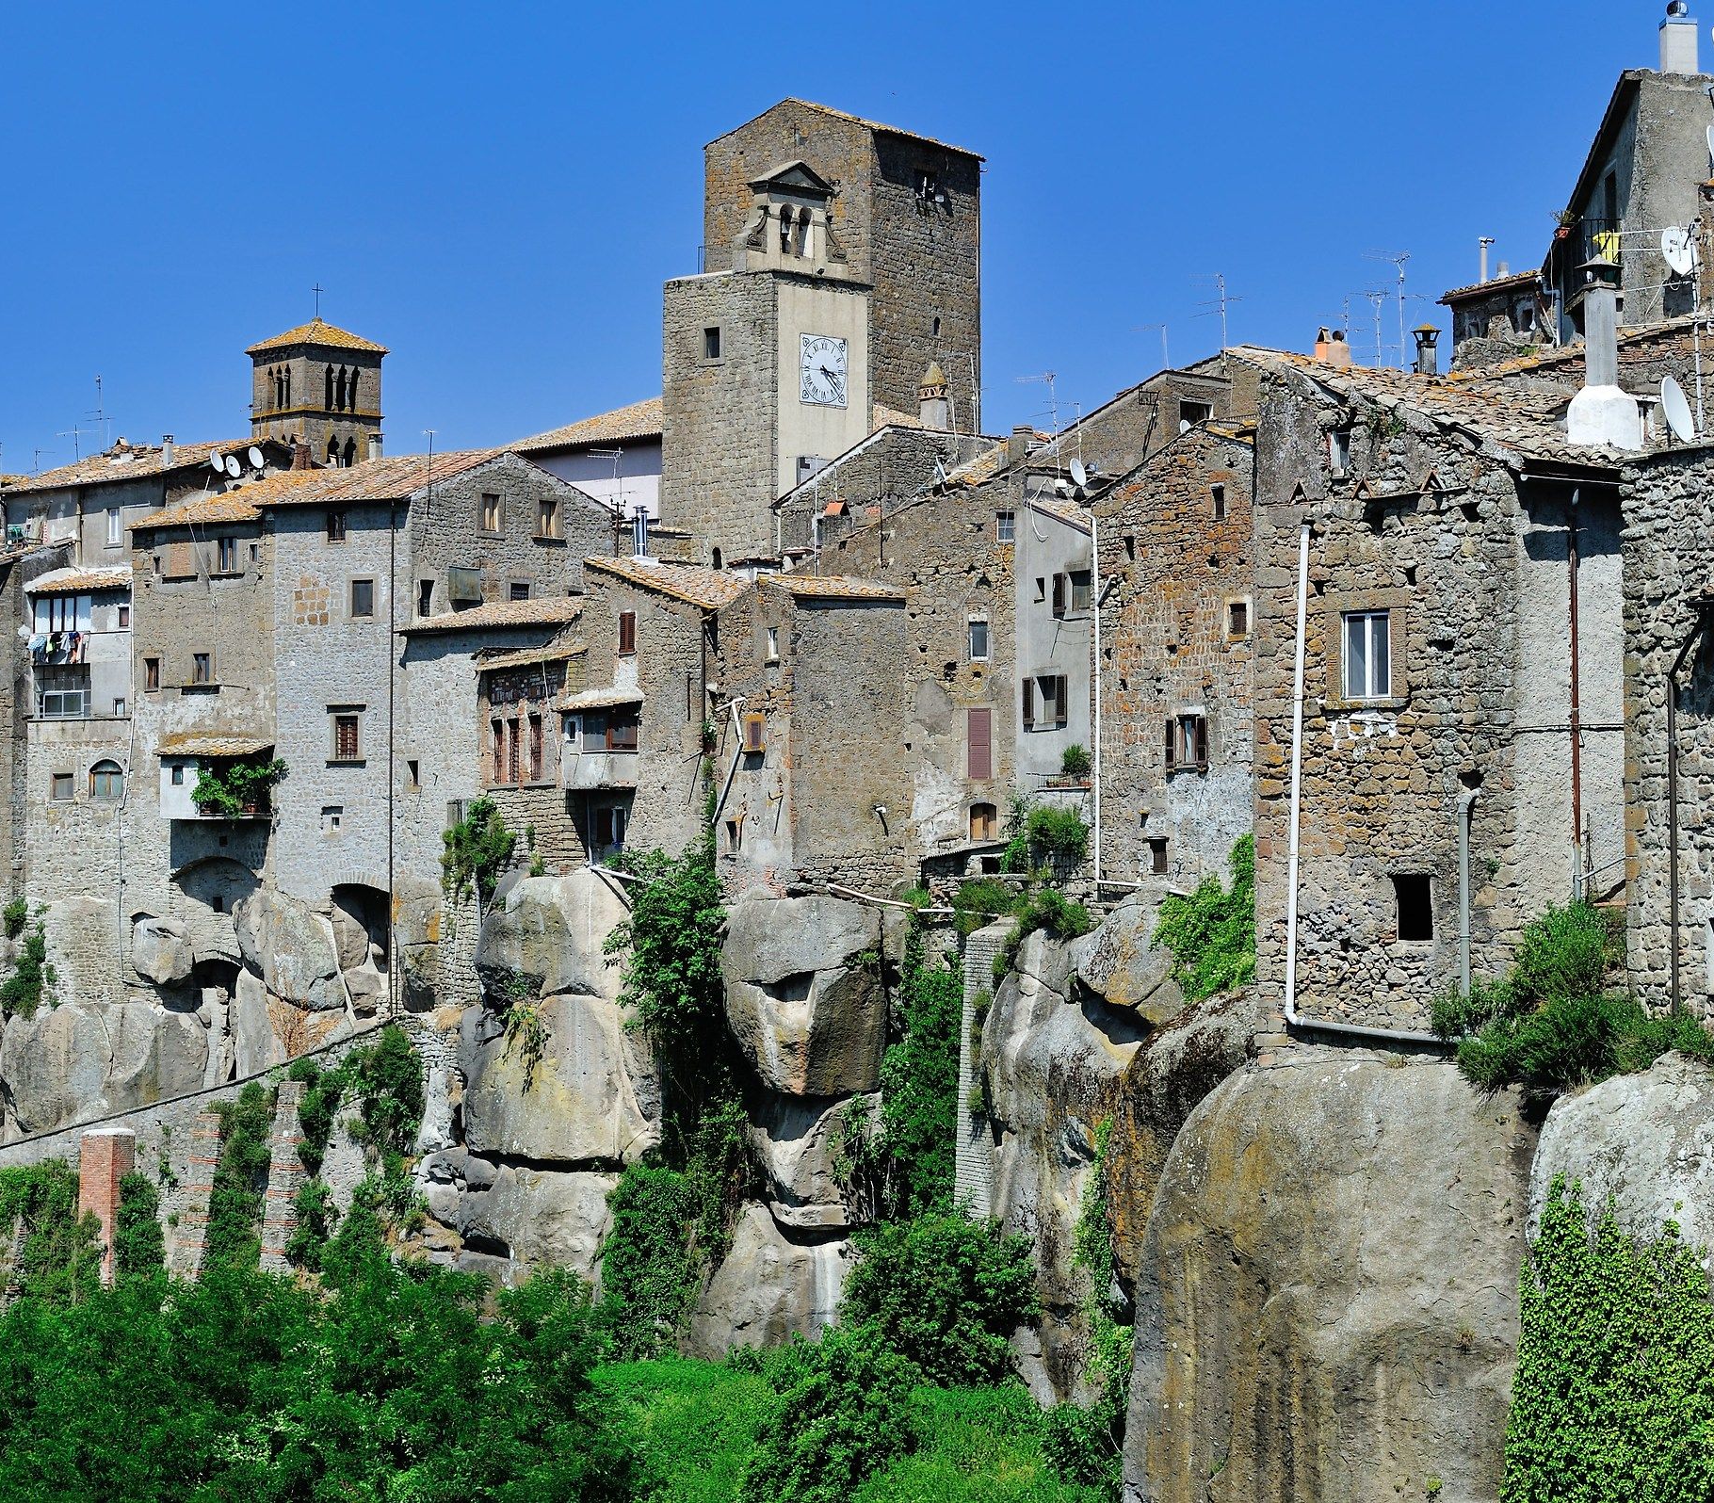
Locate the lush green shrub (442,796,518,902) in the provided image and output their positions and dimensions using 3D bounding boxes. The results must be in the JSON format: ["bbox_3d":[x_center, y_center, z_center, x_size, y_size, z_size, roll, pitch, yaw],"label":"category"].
[{"bbox_3d":[-10.561,2.720,123.000,2.000,2.950,1.400,-1,-1,30],"label":"lush green shrub"}]

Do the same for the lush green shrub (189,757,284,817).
[{"bbox_3d":[-19.480,1.110,138.000,2.800,1.900,1.300,-1,-1,30],"label":"lush green shrub"}]

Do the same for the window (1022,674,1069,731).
[{"bbox_3d":[4.217,-1.103,98.000,1.350,1.200,0.200,-2,-2,45],"label":"window"}]

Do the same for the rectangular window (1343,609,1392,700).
[{"bbox_3d":[6.741,-1.283,58.000,0.820,1.200,0.180,-2,-2,45],"label":"rectangular window"}]

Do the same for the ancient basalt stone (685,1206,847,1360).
[{"bbox_3d":[-1.960,11.680,96.500,3.500,3.500,3.000,0,-2,0],"label":"ancient basalt stone"}]

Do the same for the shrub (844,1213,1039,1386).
[{"bbox_3d":[1.796,11.717,94.000,4.100,3.700,3.600,0,-2,0],"label":"shrub"}]

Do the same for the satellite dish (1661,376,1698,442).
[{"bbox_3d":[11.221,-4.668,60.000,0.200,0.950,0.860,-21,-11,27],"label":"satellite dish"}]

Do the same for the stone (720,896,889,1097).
[{"bbox_3d":[-1.151,5.422,97.000,3.600,4.300,3.300,0,-2,0],"label":"stone"}]

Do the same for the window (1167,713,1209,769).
[{"bbox_3d":[7.164,-0.229,95.000,1.100,1.200,0.200,-1,-2,34],"label":"window"}]

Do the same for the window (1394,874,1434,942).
[{"bbox_3d":[7.296,2.046,57.500,0.660,0.900,0.200,-2,-2,45],"label":"window"}]

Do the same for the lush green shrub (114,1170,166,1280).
[{"bbox_3d":[-20.435,13.471,125.000,1.500,3.100,1.100,-1,-1,30],"label":"lush green shrub"}]

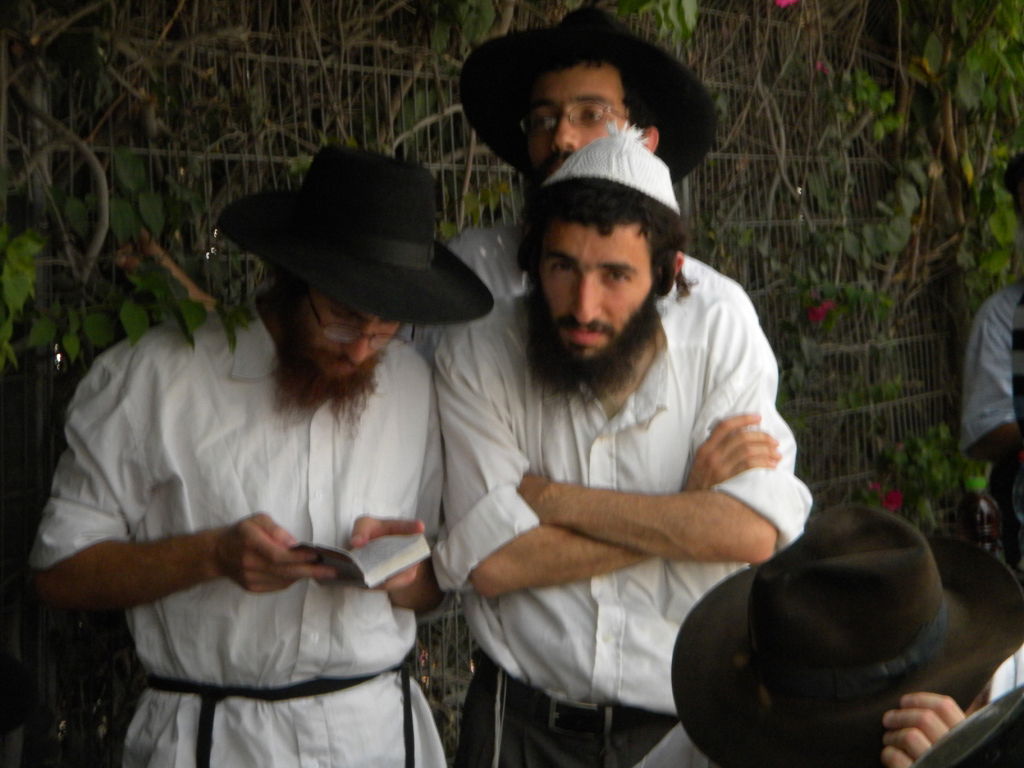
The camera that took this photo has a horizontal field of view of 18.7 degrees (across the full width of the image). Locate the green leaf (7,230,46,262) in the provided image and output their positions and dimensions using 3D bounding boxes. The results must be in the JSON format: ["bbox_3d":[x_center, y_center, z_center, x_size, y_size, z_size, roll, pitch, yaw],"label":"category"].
[{"bbox_3d":[-0.598,-0.169,3.820,0.046,0.039,0.022,-2,2,-11],"label":"green leaf"}]

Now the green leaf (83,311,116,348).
[{"bbox_3d":[-0.514,-0.068,3.870,0.042,0.047,0.018,-2,2,-11],"label":"green leaf"}]

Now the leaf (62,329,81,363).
[{"bbox_3d":[-0.549,-0.047,3.870,0.023,0.040,0.012,-2,2,-11],"label":"leaf"}]

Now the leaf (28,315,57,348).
[{"bbox_3d":[-0.598,-0.068,3.950,0.039,0.041,0.020,-1,3,-18],"label":"leaf"}]

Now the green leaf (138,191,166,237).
[{"bbox_3d":[-0.499,-0.236,4.300,0.037,0.064,0.020,-1,3,-23],"label":"green leaf"}]

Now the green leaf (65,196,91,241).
[{"bbox_3d":[-0.588,-0.224,4.200,0.036,0.059,0.020,-1,3,-23],"label":"green leaf"}]

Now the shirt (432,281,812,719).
[{"bbox_3d":[0.130,0.129,3.680,0.450,0.530,0.320,-1,2,10],"label":"shirt"}]

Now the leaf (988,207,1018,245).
[{"bbox_3d":[1.108,-0.355,7.000,0.069,0.090,0.030,0,3,0],"label":"leaf"}]

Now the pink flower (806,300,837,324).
[{"bbox_3d":[0.698,-0.161,7.000,0.065,0.055,0.045,-2,2,-6],"label":"pink flower"}]

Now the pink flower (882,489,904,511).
[{"bbox_3d":[0.860,0.260,7.000,0.050,0.050,0.045,0,3,6],"label":"pink flower"}]

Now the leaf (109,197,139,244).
[{"bbox_3d":[-0.504,-0.212,4.030,0.039,0.062,0.018,-2,2,-11],"label":"leaf"}]

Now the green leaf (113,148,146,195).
[{"bbox_3d":[-0.523,-0.291,4.250,0.048,0.063,0.022,-1,3,-23],"label":"green leaf"}]

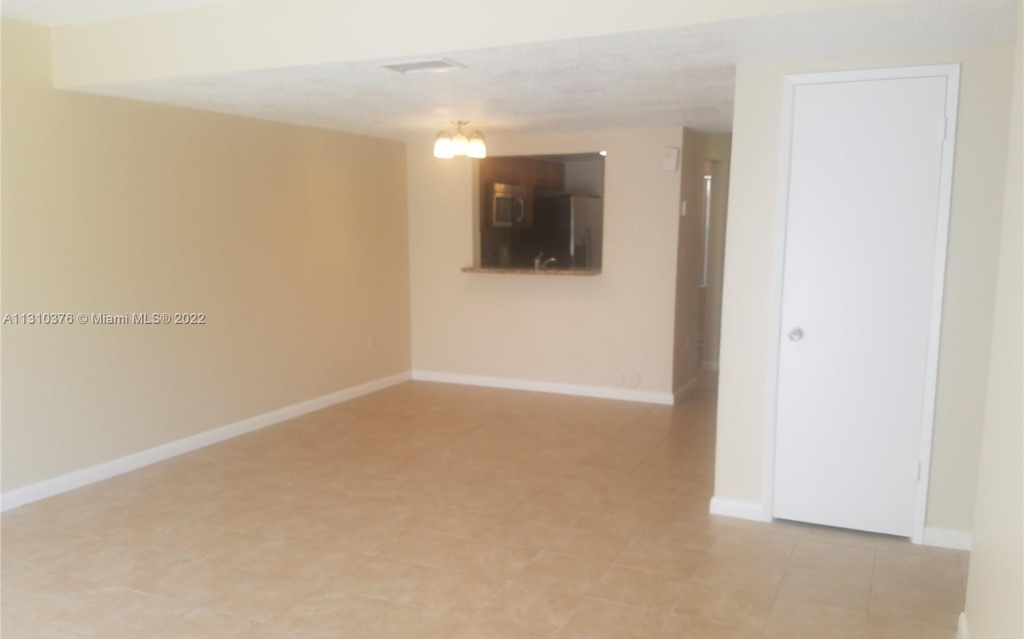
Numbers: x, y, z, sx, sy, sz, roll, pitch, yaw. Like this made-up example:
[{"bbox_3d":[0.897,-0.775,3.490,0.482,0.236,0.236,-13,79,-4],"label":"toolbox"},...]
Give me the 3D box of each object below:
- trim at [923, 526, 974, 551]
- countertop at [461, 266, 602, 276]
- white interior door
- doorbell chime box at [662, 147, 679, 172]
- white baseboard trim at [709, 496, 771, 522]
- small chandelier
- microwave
[{"bbox_3d":[1.938,0.972,3.431,0.190,0.095,0.018,4,8,26],"label":"trim"},{"bbox_3d":[0.179,-0.413,6.505,1.195,0.042,0.340,4,8,26],"label":"countertop"},{"bbox_3d":[1.554,-0.045,3.488,0.650,2.060,0.060,4,8,26],"label":"white interior door"},{"bbox_3d":[1.214,-1.231,5.920,0.132,0.182,0.055,4,8,25],"label":"doorbell chime box"},{"bbox_3d":[1.112,0.923,3.787,0.265,0.095,0.018,4,8,26],"label":"white baseboard trim"},{"bbox_3d":[-0.380,-1.319,5.665,0.380,0.270,0.370,0,7,0],"label":"small chandelier"},{"bbox_3d":[-0.187,-1.165,7.948,0.400,0.425,0.760,4,8,26],"label":"microwave"}]

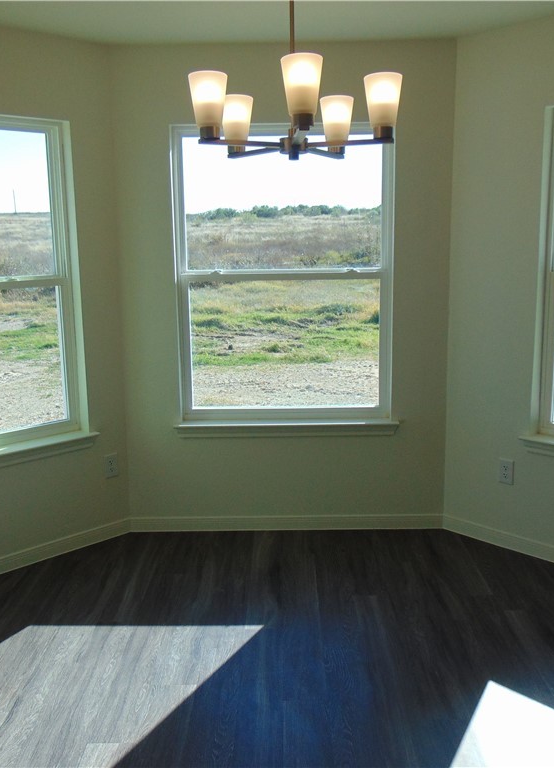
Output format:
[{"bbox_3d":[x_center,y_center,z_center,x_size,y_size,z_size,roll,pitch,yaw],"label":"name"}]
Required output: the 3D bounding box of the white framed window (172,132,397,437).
[{"bbox_3d":[0.036,-0.524,3.752,1.092,1.507,0.115,-1,11,1],"label":"white framed window"}]

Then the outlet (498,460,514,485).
[{"bbox_3d":[1.127,0.430,3.622,0.008,0.119,0.075,-11,15,-43],"label":"outlet"}]

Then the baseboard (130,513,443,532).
[{"bbox_3d":[0.054,0.740,3.948,1.657,0.083,0.016,-1,11,1],"label":"baseboard"}]

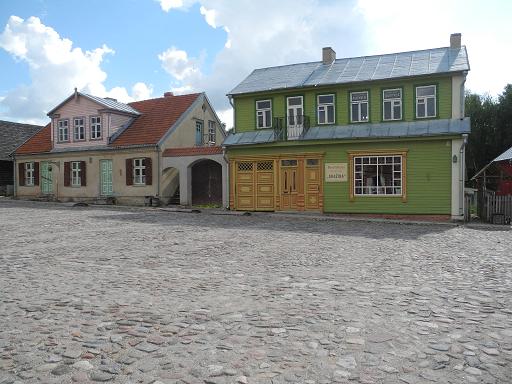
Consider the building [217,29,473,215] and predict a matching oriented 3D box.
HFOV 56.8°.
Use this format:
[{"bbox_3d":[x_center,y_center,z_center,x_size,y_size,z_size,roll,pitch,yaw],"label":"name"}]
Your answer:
[{"bbox_3d":[5.950,-3.815,29.307,13.002,10.278,9.523,-1,0,22],"label":"building"}]

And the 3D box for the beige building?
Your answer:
[{"bbox_3d":[-10.256,-3.296,38.255,14.991,8.314,10.382,0,0,29],"label":"beige building"}]

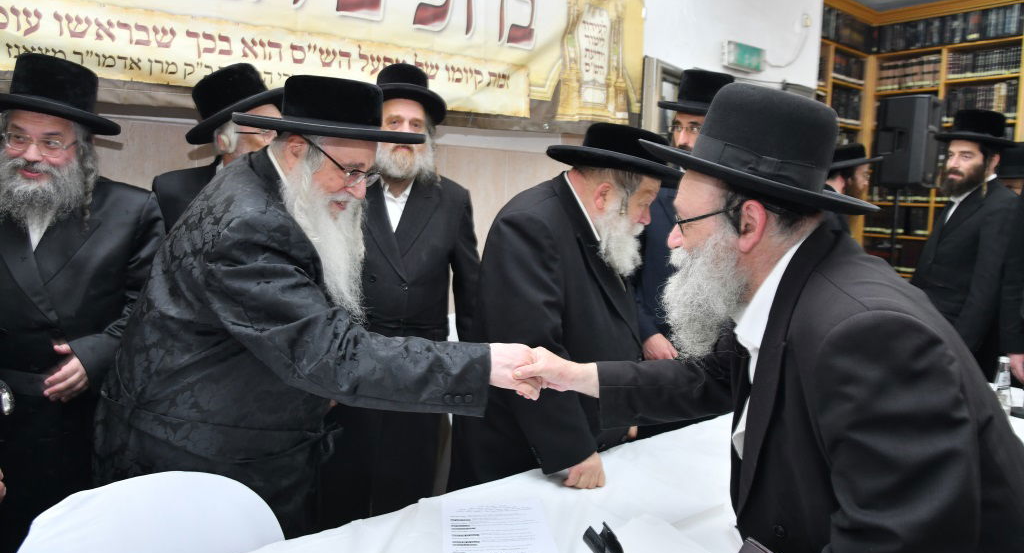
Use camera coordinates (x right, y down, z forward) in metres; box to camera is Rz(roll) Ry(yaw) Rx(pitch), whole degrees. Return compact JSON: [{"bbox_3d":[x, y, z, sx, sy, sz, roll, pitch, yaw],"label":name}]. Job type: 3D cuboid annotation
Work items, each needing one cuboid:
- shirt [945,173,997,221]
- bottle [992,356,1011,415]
[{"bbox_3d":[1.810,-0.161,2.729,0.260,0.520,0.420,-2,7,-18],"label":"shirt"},{"bbox_3d":[1.478,0.332,2.060,0.061,0.190,0.061,1,7,0],"label":"bottle"}]

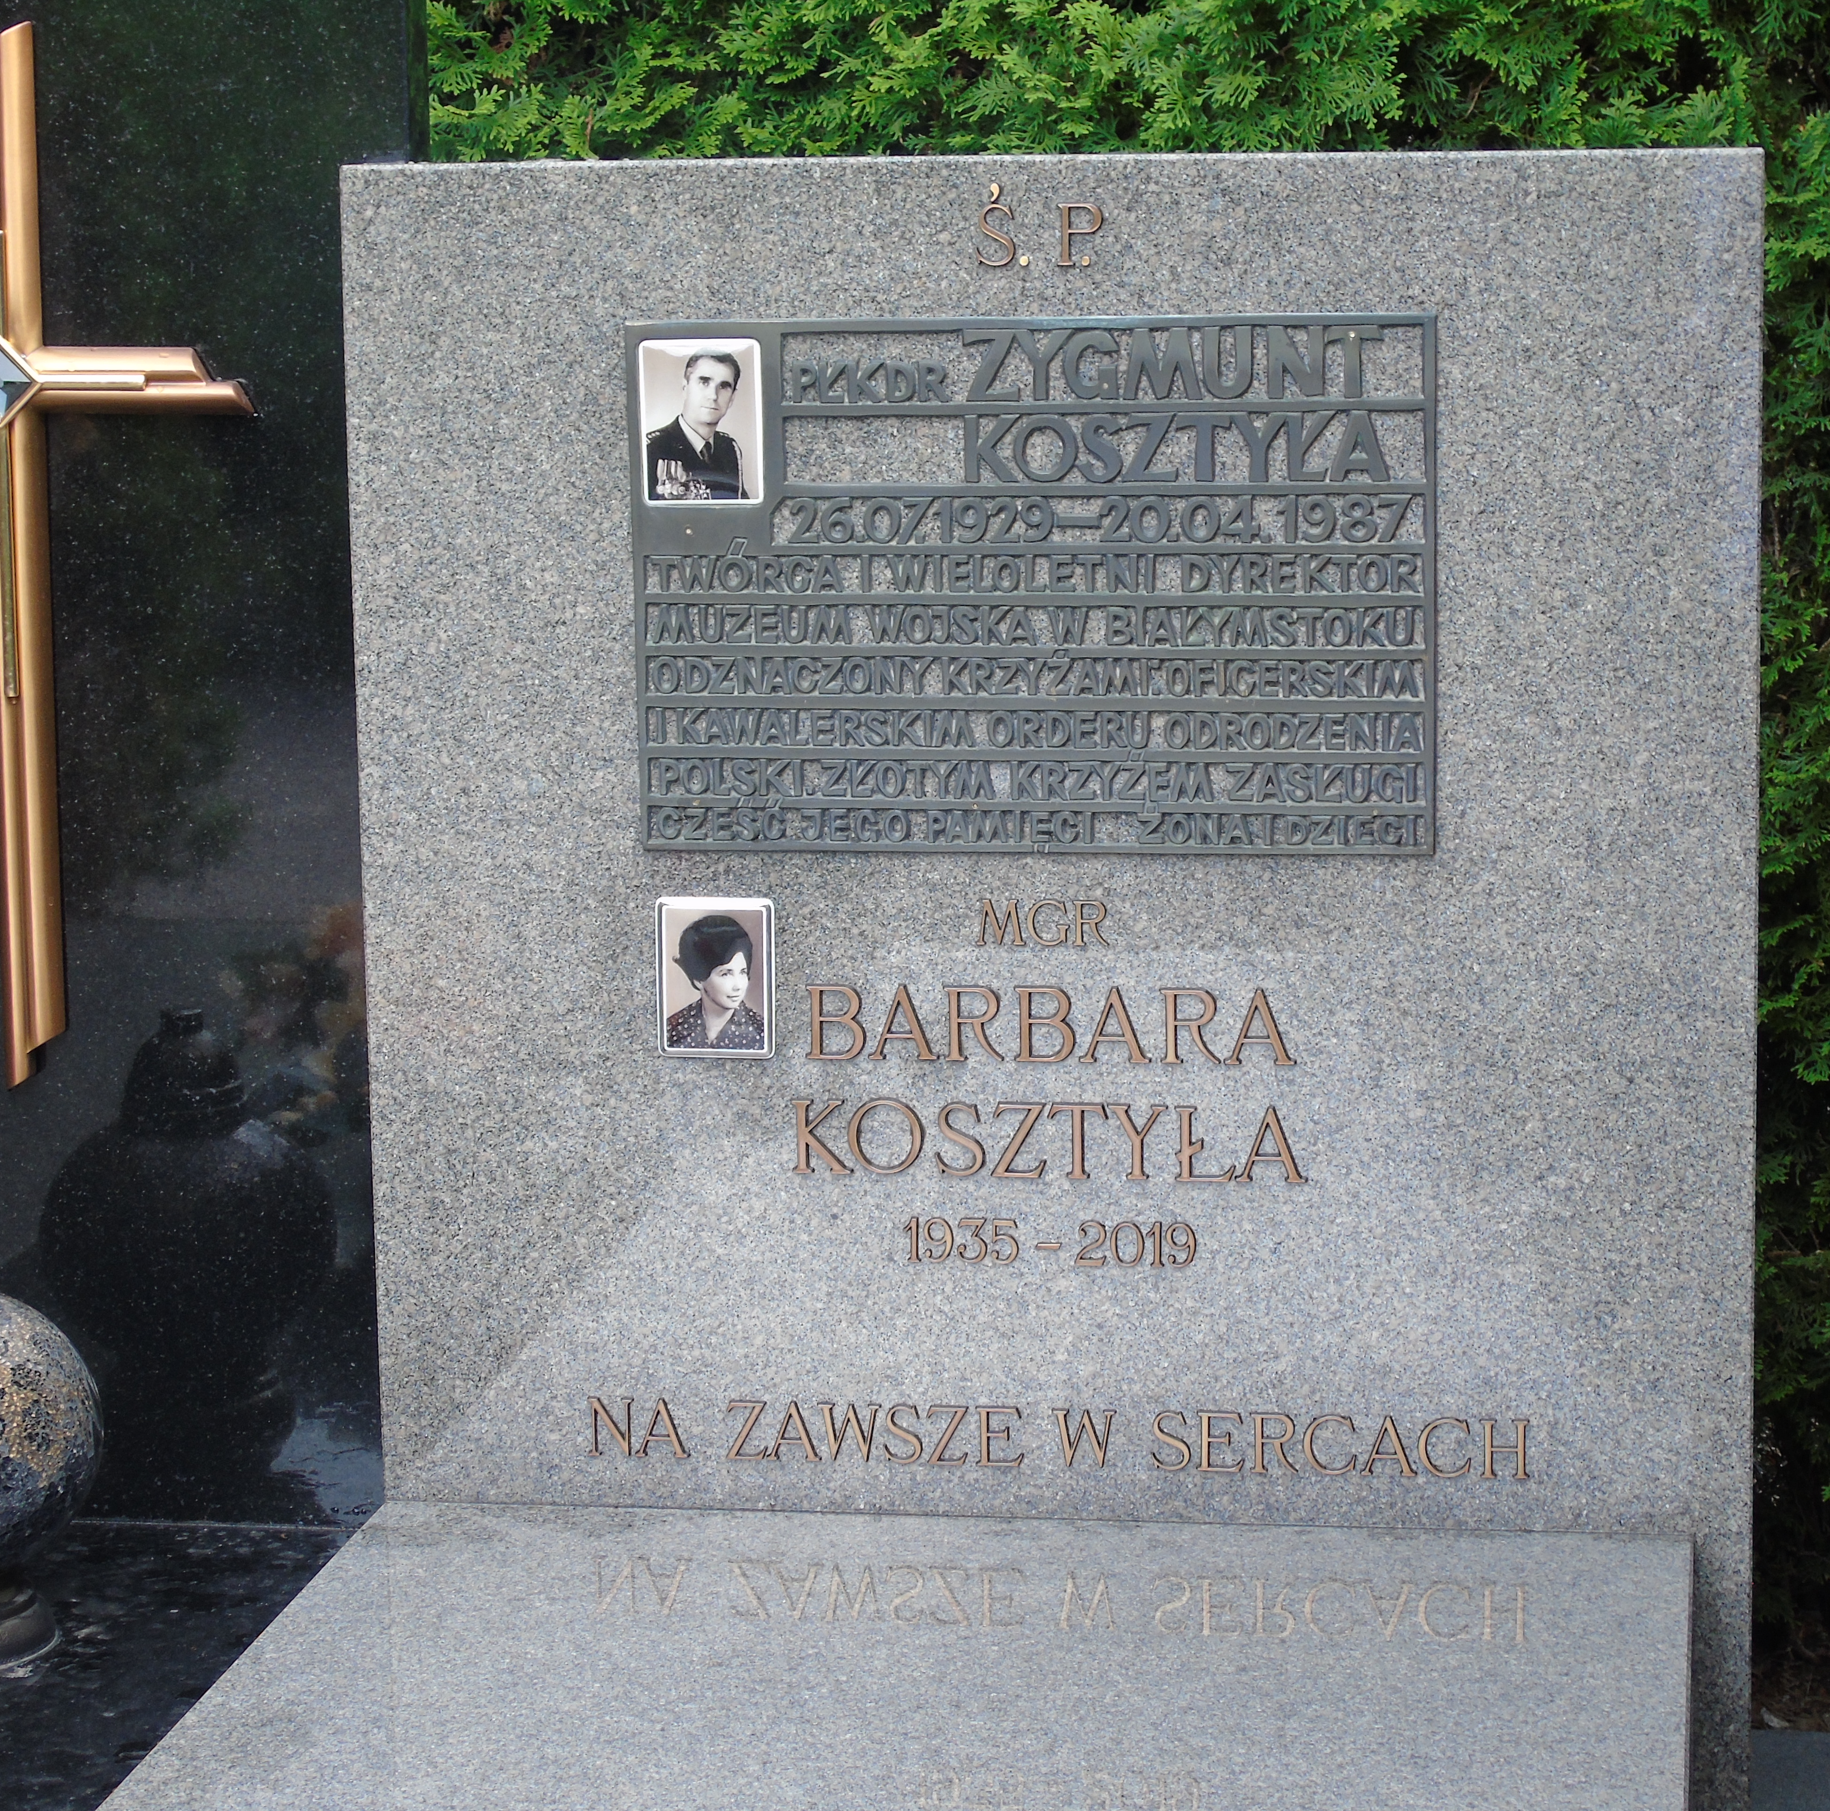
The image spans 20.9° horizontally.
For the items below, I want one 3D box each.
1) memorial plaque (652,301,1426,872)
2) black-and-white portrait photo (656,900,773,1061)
[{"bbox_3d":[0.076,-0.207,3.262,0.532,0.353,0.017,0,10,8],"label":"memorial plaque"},{"bbox_3d":[-0.133,0.049,3.339,0.081,0.109,0.013,0,10,8],"label":"black-and-white portrait photo"}]

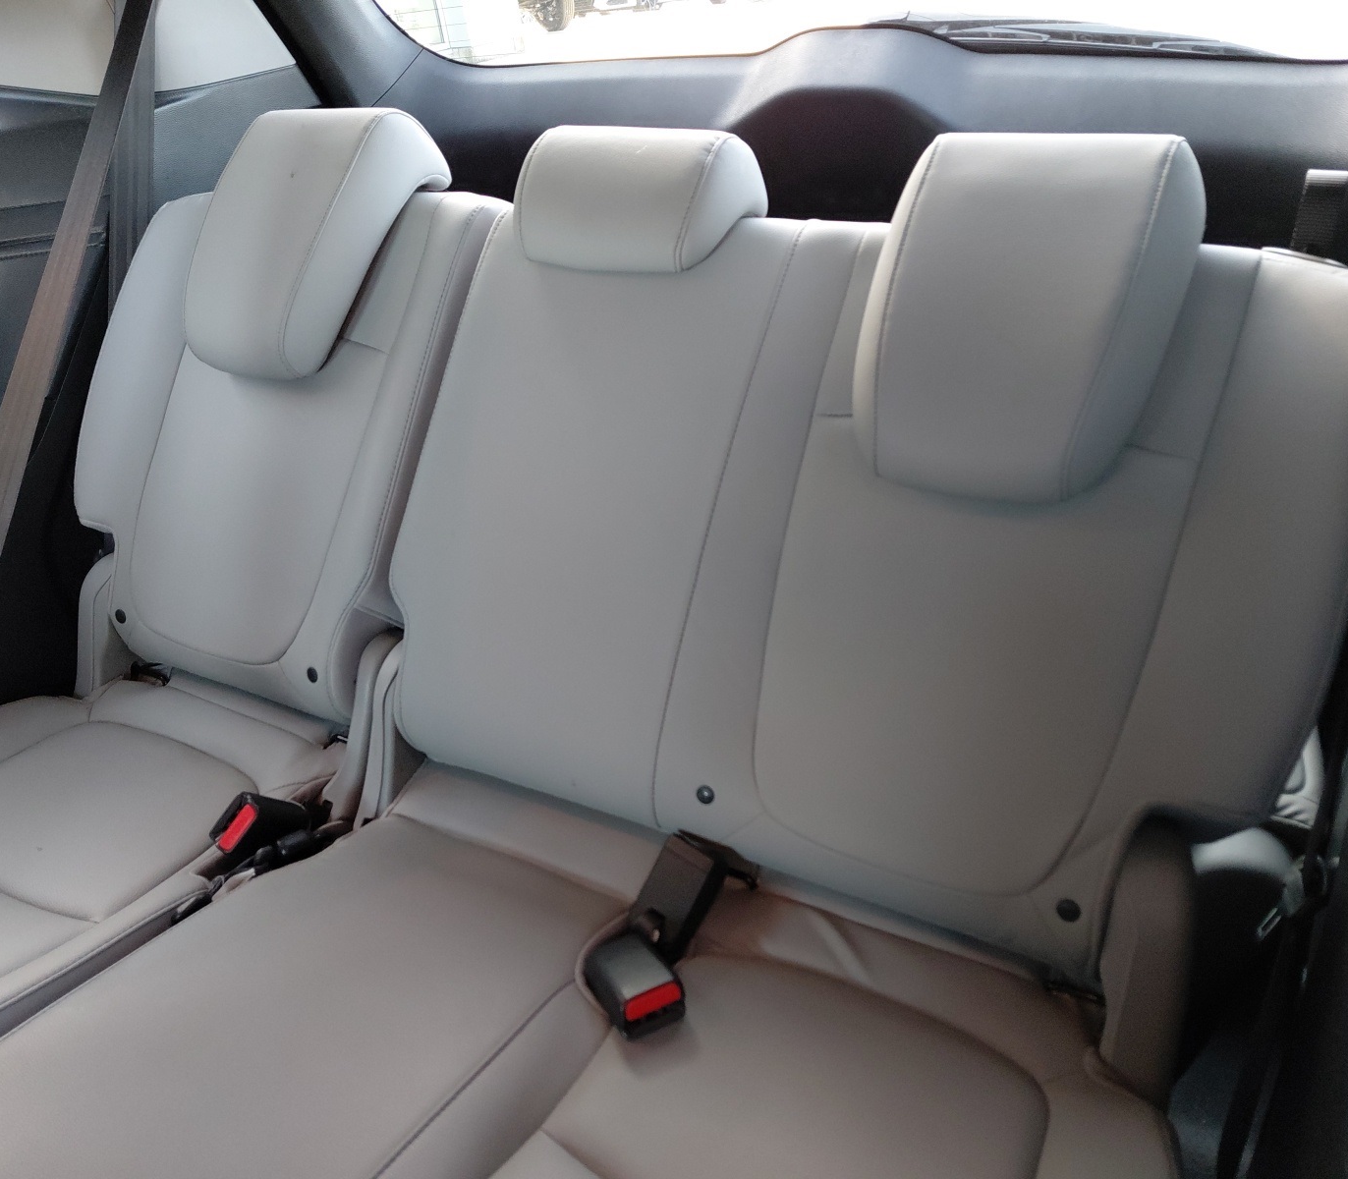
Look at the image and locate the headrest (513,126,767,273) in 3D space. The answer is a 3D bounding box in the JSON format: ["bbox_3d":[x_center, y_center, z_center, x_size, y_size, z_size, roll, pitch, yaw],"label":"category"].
[{"bbox_3d":[-0.036,-0.331,0.990,0.206,0.133,0.124,13,2,25],"label":"headrest"}]

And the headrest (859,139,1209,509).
[{"bbox_3d":[0.253,-0.201,0.830,0.210,0.278,0.137,13,2,25],"label":"headrest"}]

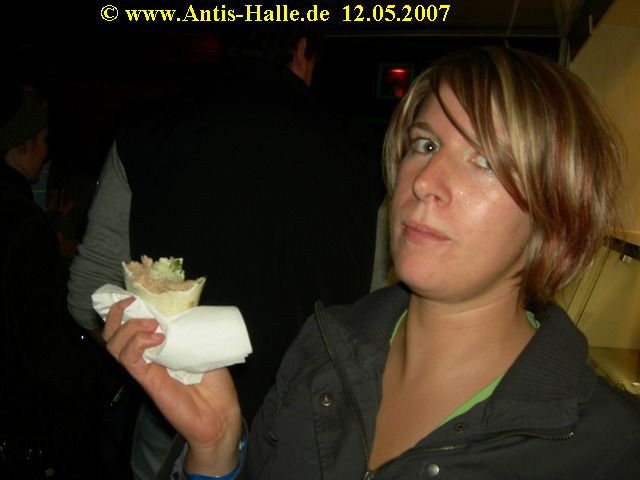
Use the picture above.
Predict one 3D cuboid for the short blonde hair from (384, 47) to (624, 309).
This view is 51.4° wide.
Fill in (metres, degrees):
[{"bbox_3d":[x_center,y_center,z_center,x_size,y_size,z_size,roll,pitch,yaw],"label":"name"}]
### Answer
[{"bbox_3d":[0.181,-0.060,0.650,0.205,0.250,0.230,13,2,42],"label":"short blonde hair"}]

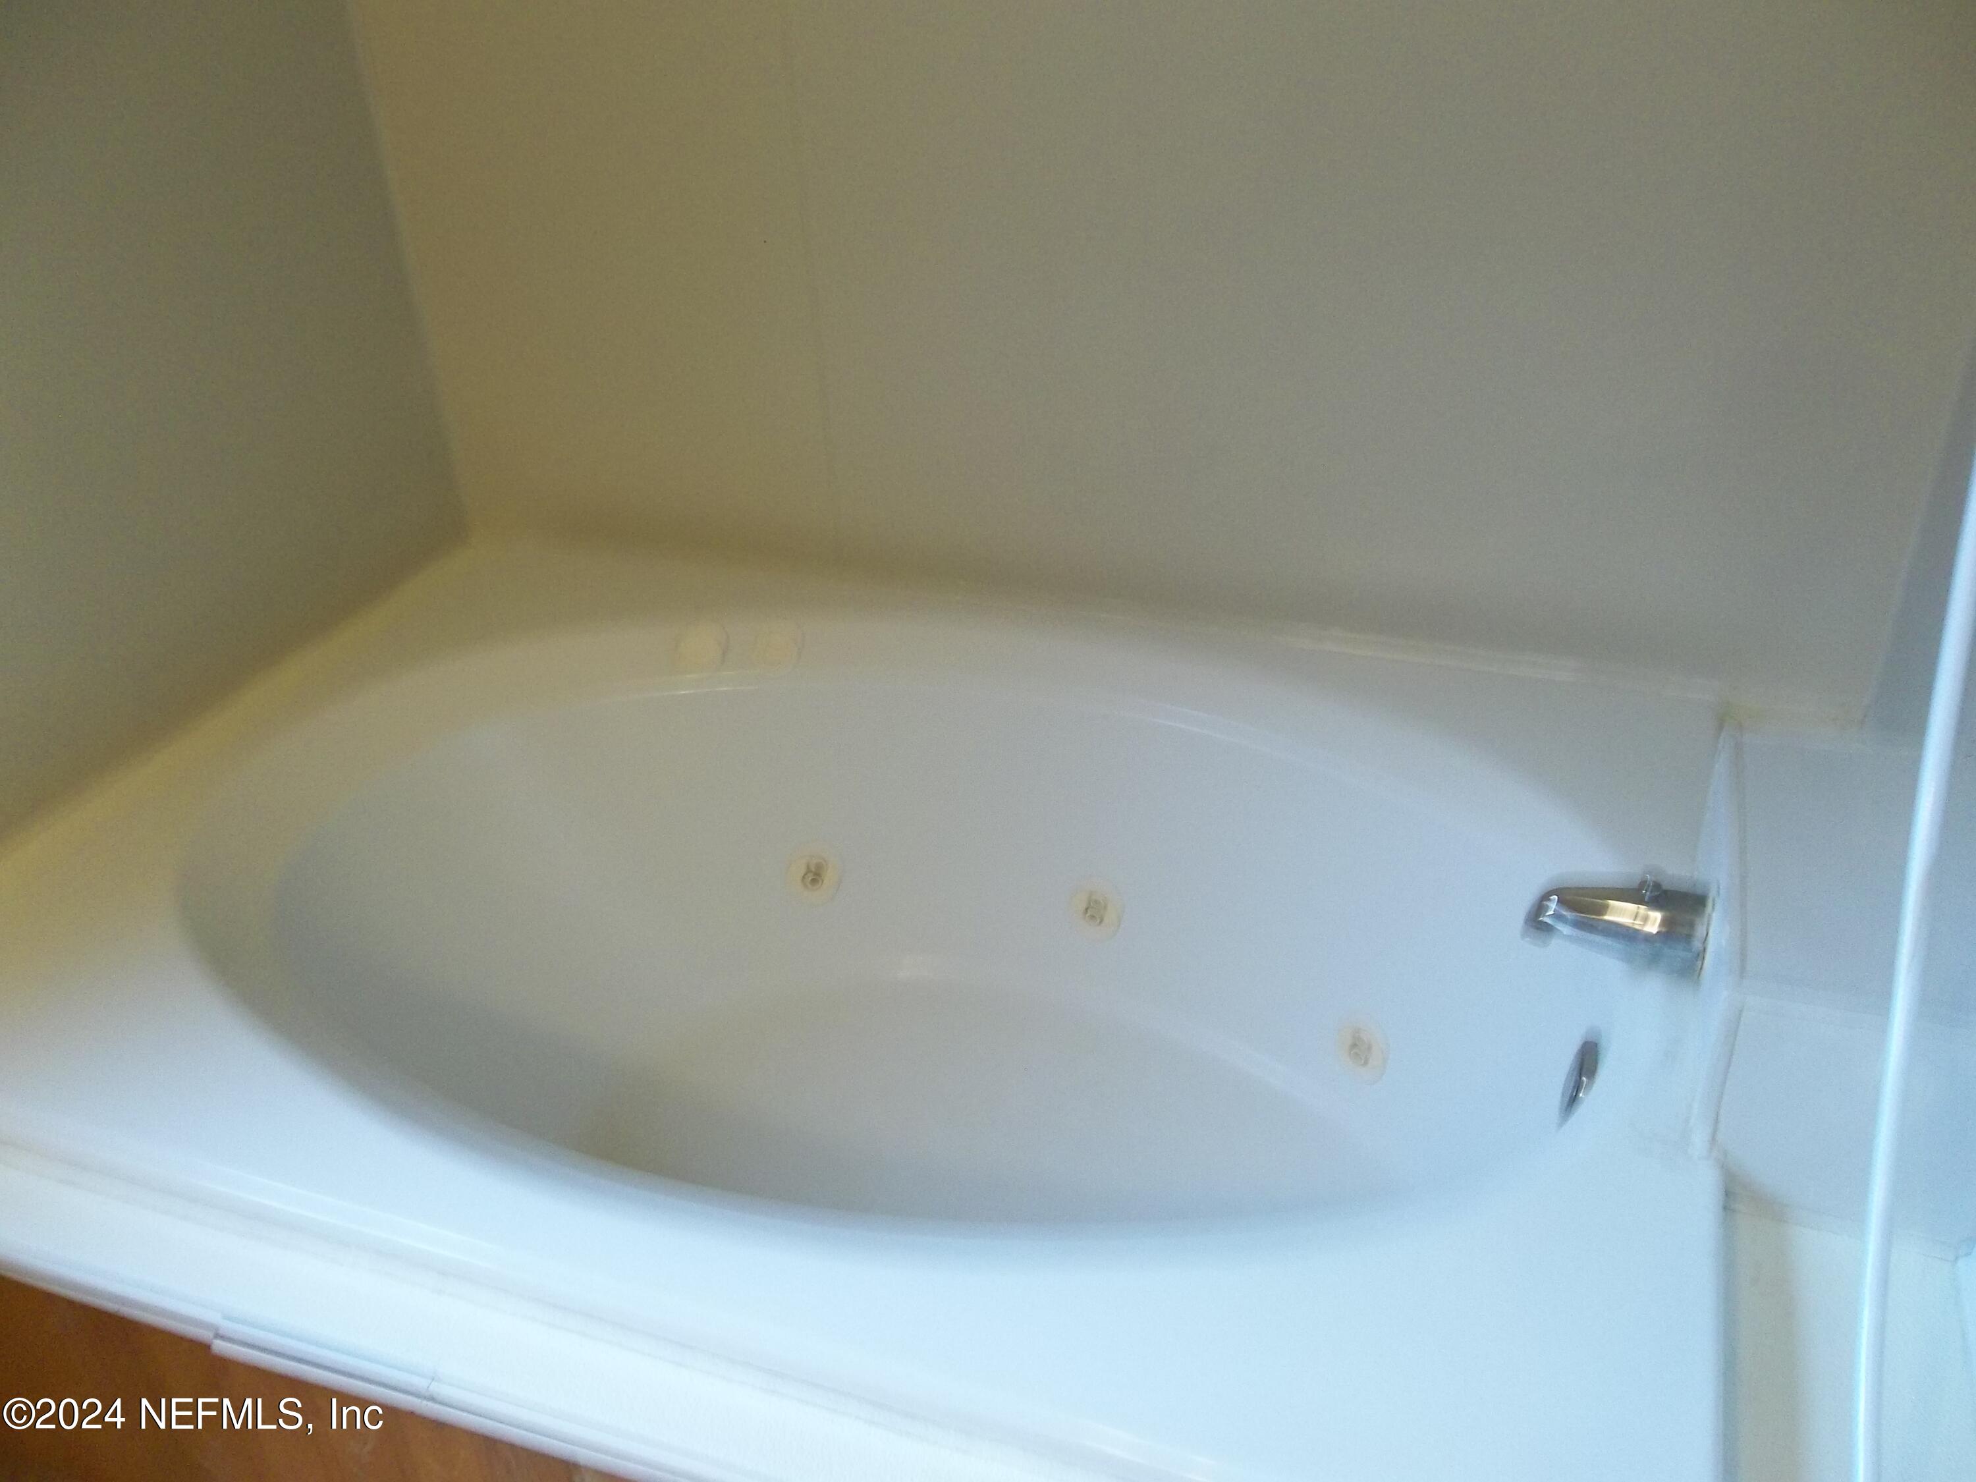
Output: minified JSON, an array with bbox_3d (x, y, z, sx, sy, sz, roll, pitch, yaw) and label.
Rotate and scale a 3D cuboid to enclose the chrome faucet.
[{"bbox_3d":[0.507,0.139,1.242,0.135,0.078,0.064,9,34,18],"label":"chrome faucet"}]

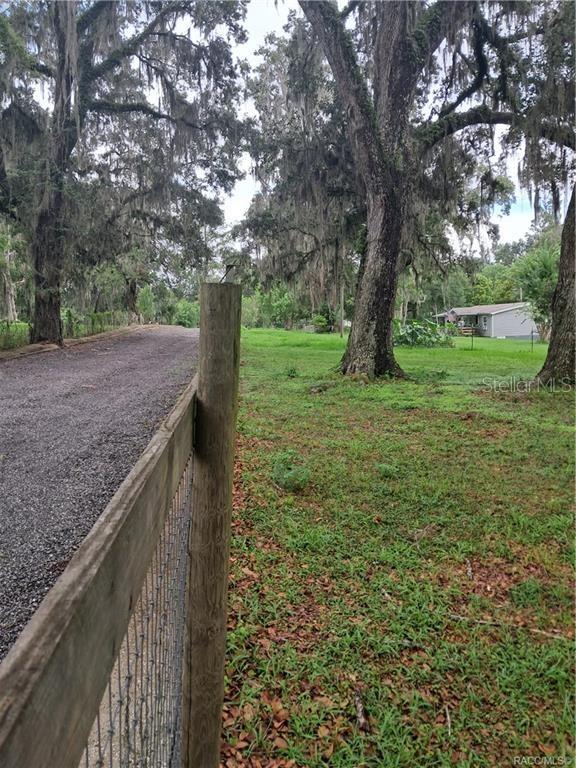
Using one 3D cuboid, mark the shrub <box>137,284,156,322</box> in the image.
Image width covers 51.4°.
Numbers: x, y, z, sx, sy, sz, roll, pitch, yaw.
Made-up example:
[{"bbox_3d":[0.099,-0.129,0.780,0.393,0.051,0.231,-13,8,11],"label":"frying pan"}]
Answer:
[{"bbox_3d":[-12.760,-7.260,54.000,1.850,3.450,1.800,1,6,0],"label":"shrub"}]

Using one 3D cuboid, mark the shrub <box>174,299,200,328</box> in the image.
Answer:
[{"bbox_3d":[-9.150,-6.590,56.000,2.700,2.800,2.500,1,6,0],"label":"shrub"}]

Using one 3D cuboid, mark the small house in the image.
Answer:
[{"bbox_3d":[24.300,-7.250,69.000,7.700,3.900,12.500,0,6,-6],"label":"small house"}]

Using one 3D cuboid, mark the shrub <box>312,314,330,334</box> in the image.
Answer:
[{"bbox_3d":[3.020,-5.360,54.000,1.650,1.800,1.600,1,6,0],"label":"shrub"}]

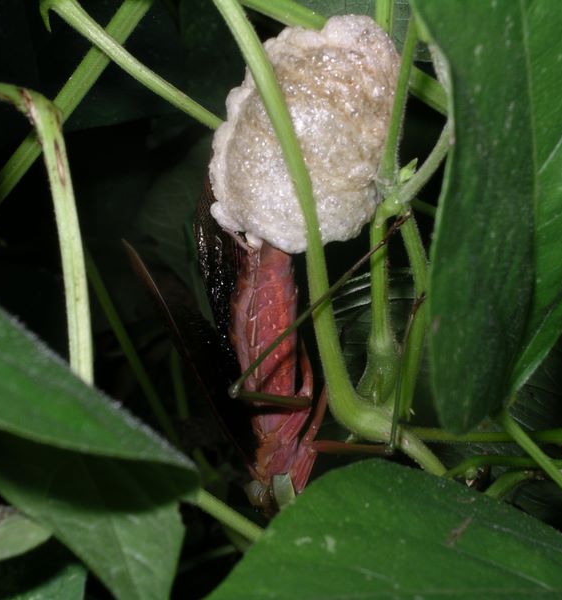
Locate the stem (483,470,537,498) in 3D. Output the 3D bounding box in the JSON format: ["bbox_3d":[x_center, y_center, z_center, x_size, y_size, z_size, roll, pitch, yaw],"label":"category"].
[{"bbox_3d":[0.038,0.031,0.325,0.010,0.003,0.004,-28,0,0],"label":"stem"}]

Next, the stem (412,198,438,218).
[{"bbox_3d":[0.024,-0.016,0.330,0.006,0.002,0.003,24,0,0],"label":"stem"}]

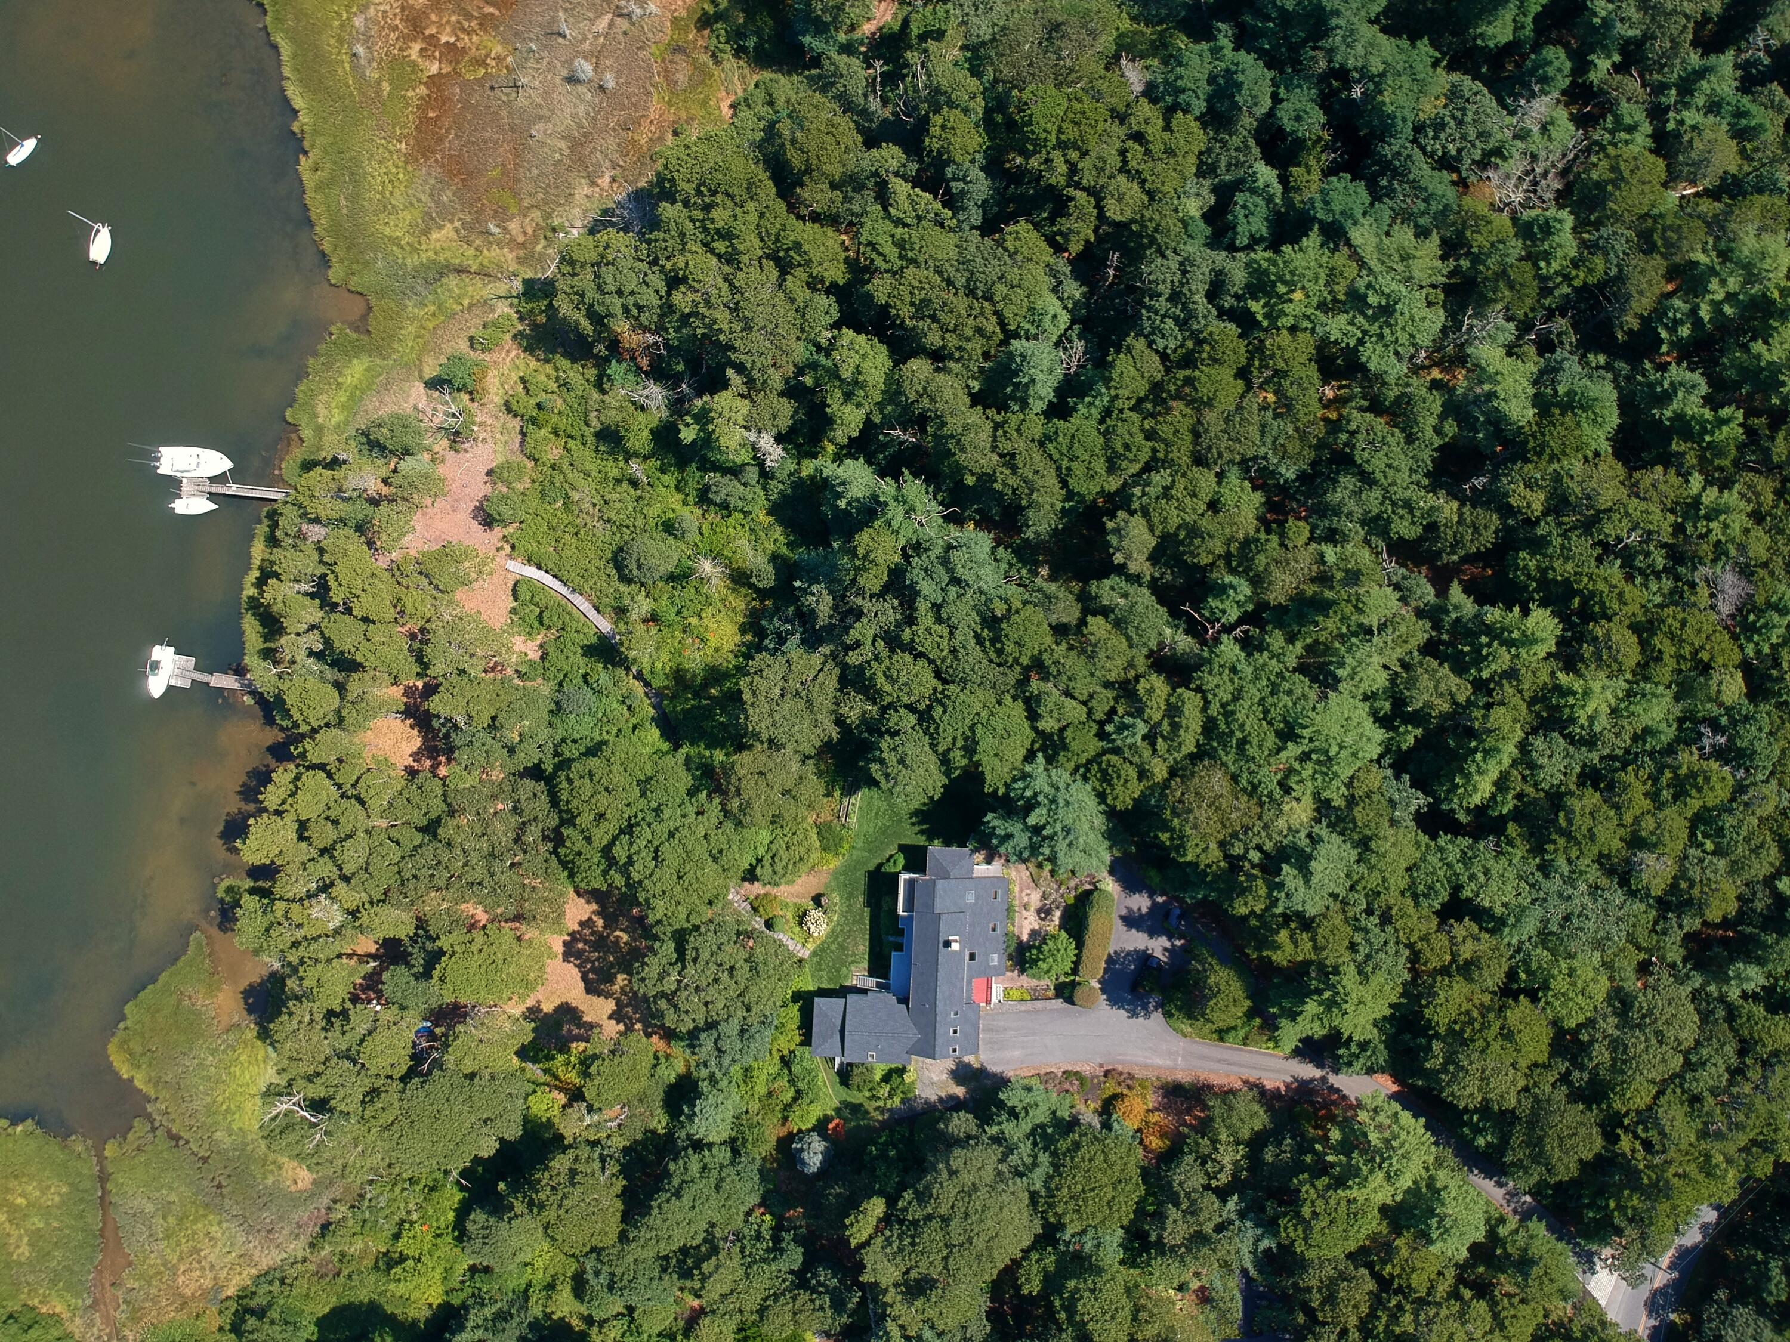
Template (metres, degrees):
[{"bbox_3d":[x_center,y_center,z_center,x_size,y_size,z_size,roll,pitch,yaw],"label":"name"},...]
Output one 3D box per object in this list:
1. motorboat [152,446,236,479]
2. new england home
[{"bbox_3d":[-76.918,-22.884,141.780,8.900,2.700,3.000,5,86,0],"label":"motorboat"},{"bbox_3d":[1.574,28.716,130.013,19.470,8.800,21.790,1,86,0],"label":"new england home"}]

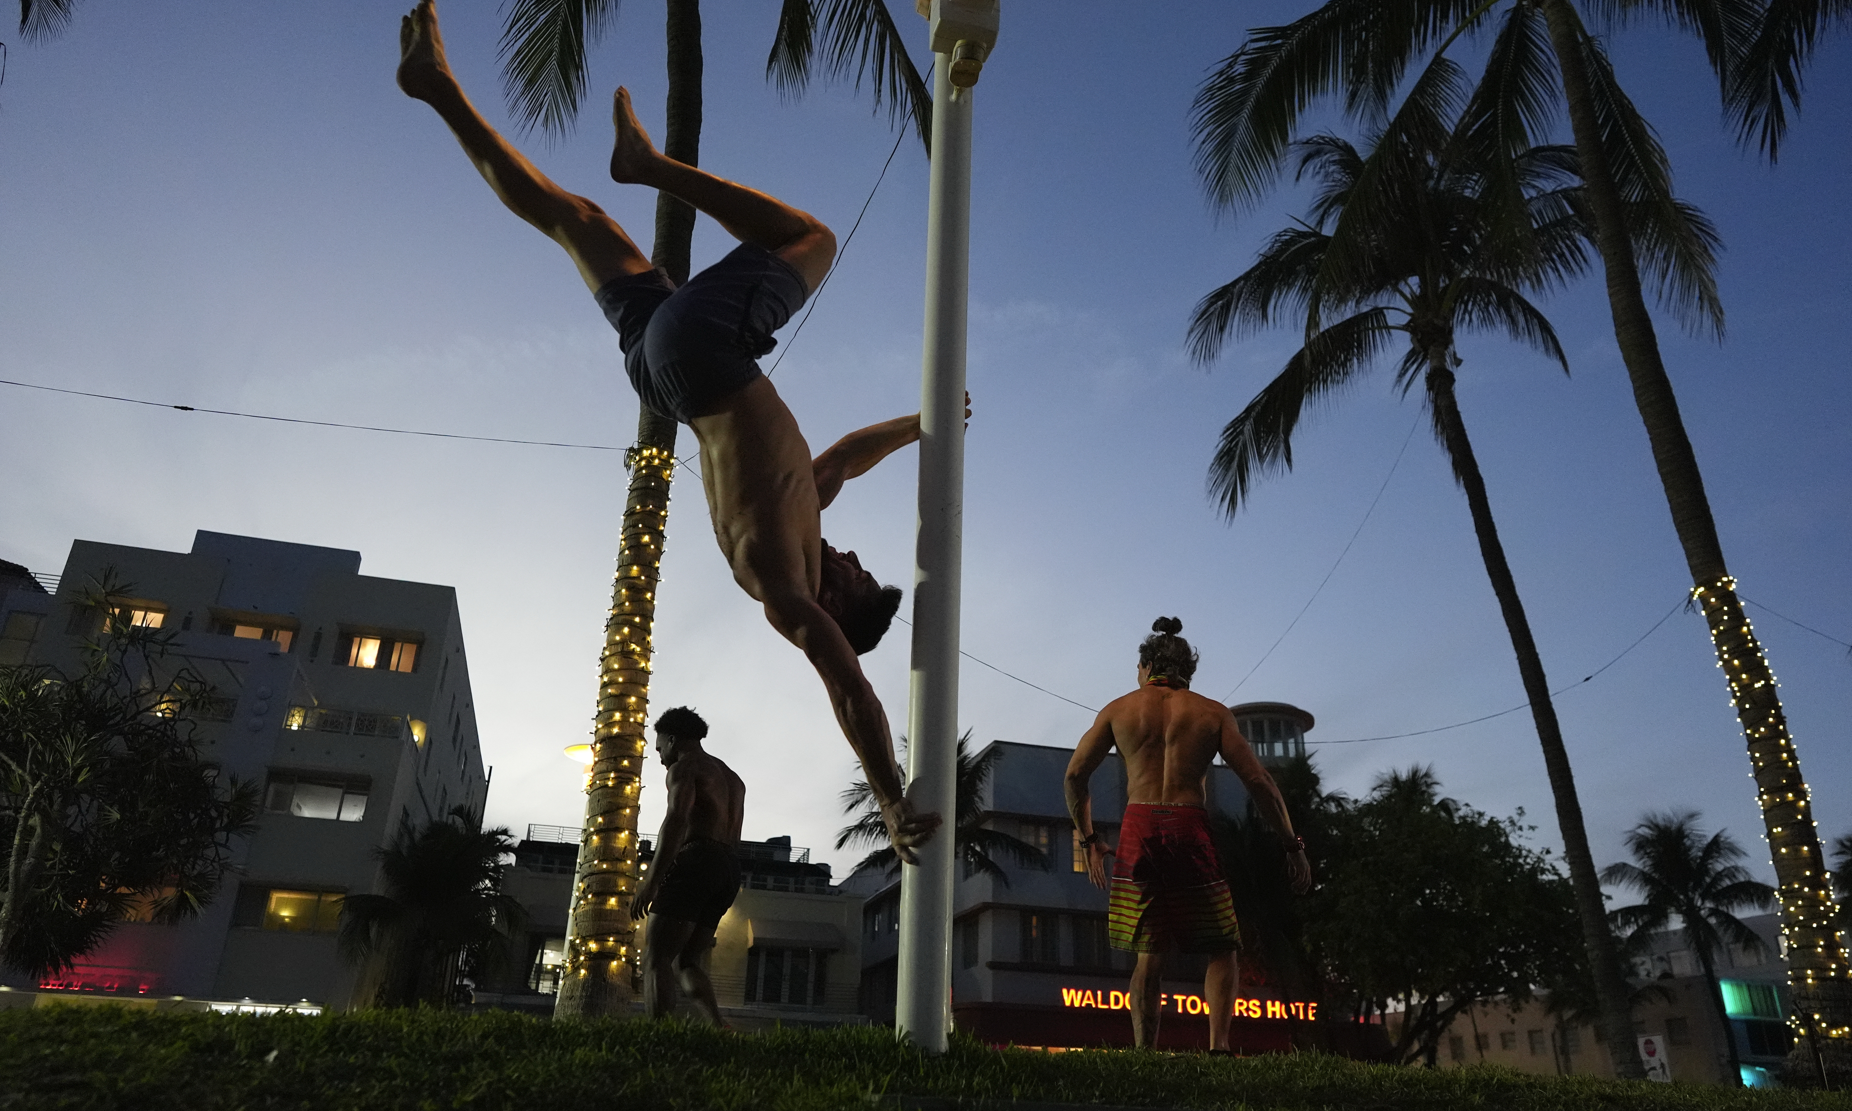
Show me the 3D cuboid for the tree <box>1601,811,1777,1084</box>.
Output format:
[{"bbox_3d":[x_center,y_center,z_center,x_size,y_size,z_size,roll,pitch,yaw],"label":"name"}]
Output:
[{"bbox_3d":[20.575,10.826,32.994,4.400,7.900,4.400,-11,-25,29],"label":"tree"}]

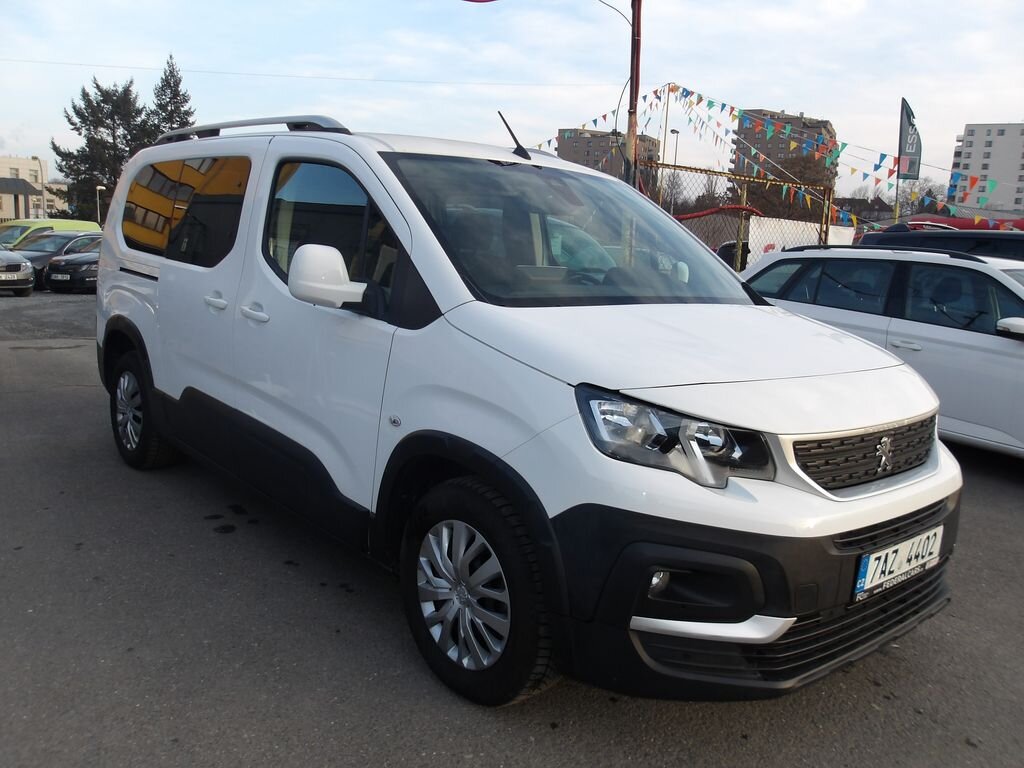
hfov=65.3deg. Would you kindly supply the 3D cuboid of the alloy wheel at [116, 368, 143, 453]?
[{"bbox_3d":[-2.096,0.152,4.514,0.140,0.430,0.430,-5,12,-42],"label":"alloy wheel"}]

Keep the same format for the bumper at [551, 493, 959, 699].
[{"bbox_3d":[0.920,0.515,2.414,1.800,0.480,0.525,-5,12,-42],"label":"bumper"}]

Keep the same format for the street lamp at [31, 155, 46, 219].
[{"bbox_3d":[-30.465,-11.482,51.514,1.000,6.440,0.300,3,9,0],"label":"street lamp"}]

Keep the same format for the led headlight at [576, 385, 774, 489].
[{"bbox_3d":[0.411,0.139,1.962,0.405,0.240,0.370,-5,12,-42],"label":"led headlight"}]

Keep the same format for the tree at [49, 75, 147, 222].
[{"bbox_3d":[-30.377,-15.929,59.021,7.000,12.960,7.000,3,9,0],"label":"tree"}]

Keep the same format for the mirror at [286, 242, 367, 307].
[{"bbox_3d":[-0.576,-0.341,2.564,0.250,0.215,0.170,-5,12,-42],"label":"mirror"}]

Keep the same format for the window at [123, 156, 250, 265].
[{"bbox_3d":[-1.618,-0.840,3.858,0.070,0.510,1.490,8,3,-43],"label":"window"}]

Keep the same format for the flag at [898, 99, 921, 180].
[{"bbox_3d":[8.461,-5.204,17.000,0.450,1.750,0.060,6,9,20],"label":"flag"}]

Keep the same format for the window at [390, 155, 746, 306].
[{"bbox_3d":[0.289,-0.568,3.020,1.470,0.140,0.930,-5,46,-42],"label":"window"}]

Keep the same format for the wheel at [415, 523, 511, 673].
[{"bbox_3d":[-0.104,0.603,2.349,0.140,0.430,0.430,-5,12,-42],"label":"wheel"}]

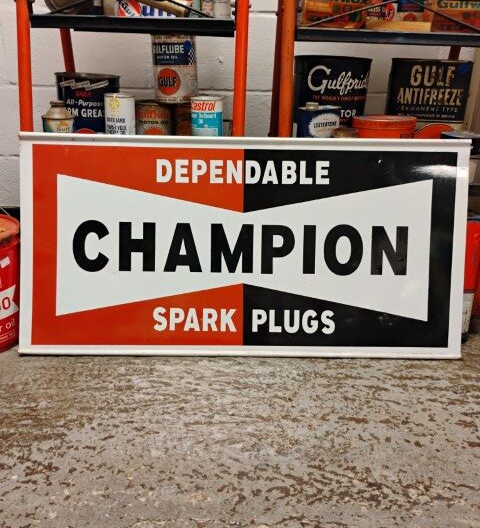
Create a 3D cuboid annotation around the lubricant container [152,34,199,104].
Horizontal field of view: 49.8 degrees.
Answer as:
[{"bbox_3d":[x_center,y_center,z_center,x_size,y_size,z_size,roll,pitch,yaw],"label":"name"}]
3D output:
[{"bbox_3d":[-0.146,-0.439,1.171,0.103,0.141,0.103,4,21,8],"label":"lubricant container"}]

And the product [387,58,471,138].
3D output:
[{"bbox_3d":[0.437,-0.356,1.236,0.166,0.245,0.105,4,21,7],"label":"product"}]

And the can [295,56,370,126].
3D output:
[{"bbox_3d":[0.204,-0.341,1.185,0.170,0.245,0.170,1,21,0],"label":"can"}]

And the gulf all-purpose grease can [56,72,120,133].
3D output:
[{"bbox_3d":[-0.362,-0.357,1.258,0.152,0.196,0.152,-2,21,-7],"label":"gulf all-purpose grease can"}]

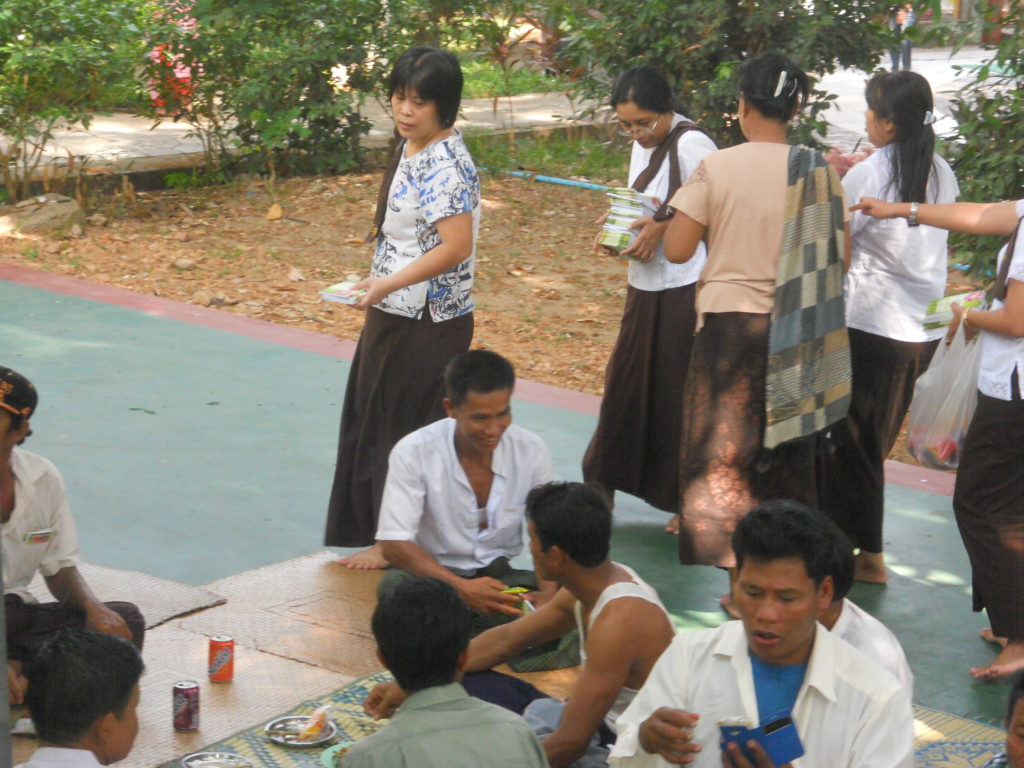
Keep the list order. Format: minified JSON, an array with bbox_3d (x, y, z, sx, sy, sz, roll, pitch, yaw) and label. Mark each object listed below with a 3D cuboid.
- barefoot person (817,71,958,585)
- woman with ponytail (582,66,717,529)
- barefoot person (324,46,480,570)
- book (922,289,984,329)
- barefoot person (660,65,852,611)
[{"bbox_3d":[1.116,-0.151,6.788,0.460,1.559,0.400,-8,16,-34],"label":"barefoot person"},{"bbox_3d":[0.444,-0.263,7.348,0.440,1.514,0.440,12,18,42],"label":"woman with ponytail"},{"bbox_3d":[-0.332,-0.237,7.027,0.480,1.595,0.430,-7,15,-29],"label":"barefoot person"},{"bbox_3d":[1.169,-0.193,6.020,0.165,0.045,0.135,-8,20,2],"label":"book"},{"bbox_3d":[0.707,-0.132,6.537,0.480,1.628,0.380,-4,14,-19],"label":"barefoot person"}]

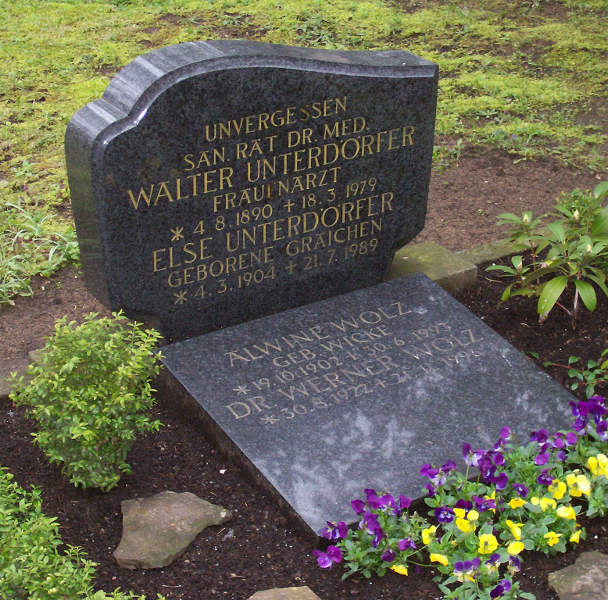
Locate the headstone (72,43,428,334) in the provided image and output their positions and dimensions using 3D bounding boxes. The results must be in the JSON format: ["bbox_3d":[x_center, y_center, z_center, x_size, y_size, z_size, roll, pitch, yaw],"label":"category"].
[{"bbox_3d":[-0.087,-0.267,3.275,0.850,0.614,0.140,-16,30,-28],"label":"headstone"}]

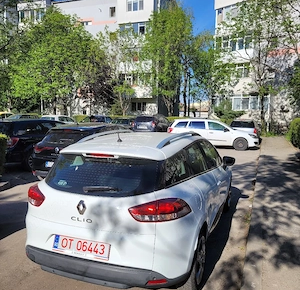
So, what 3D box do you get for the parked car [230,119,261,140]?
[{"bbox_3d":[6.198,-0.962,19.504,1.770,1.480,4.250,3,6,19],"label":"parked car"}]

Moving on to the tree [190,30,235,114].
[{"bbox_3d":[5.298,-5.164,25.596,3.736,8.557,3.736,1,6,0],"label":"tree"}]

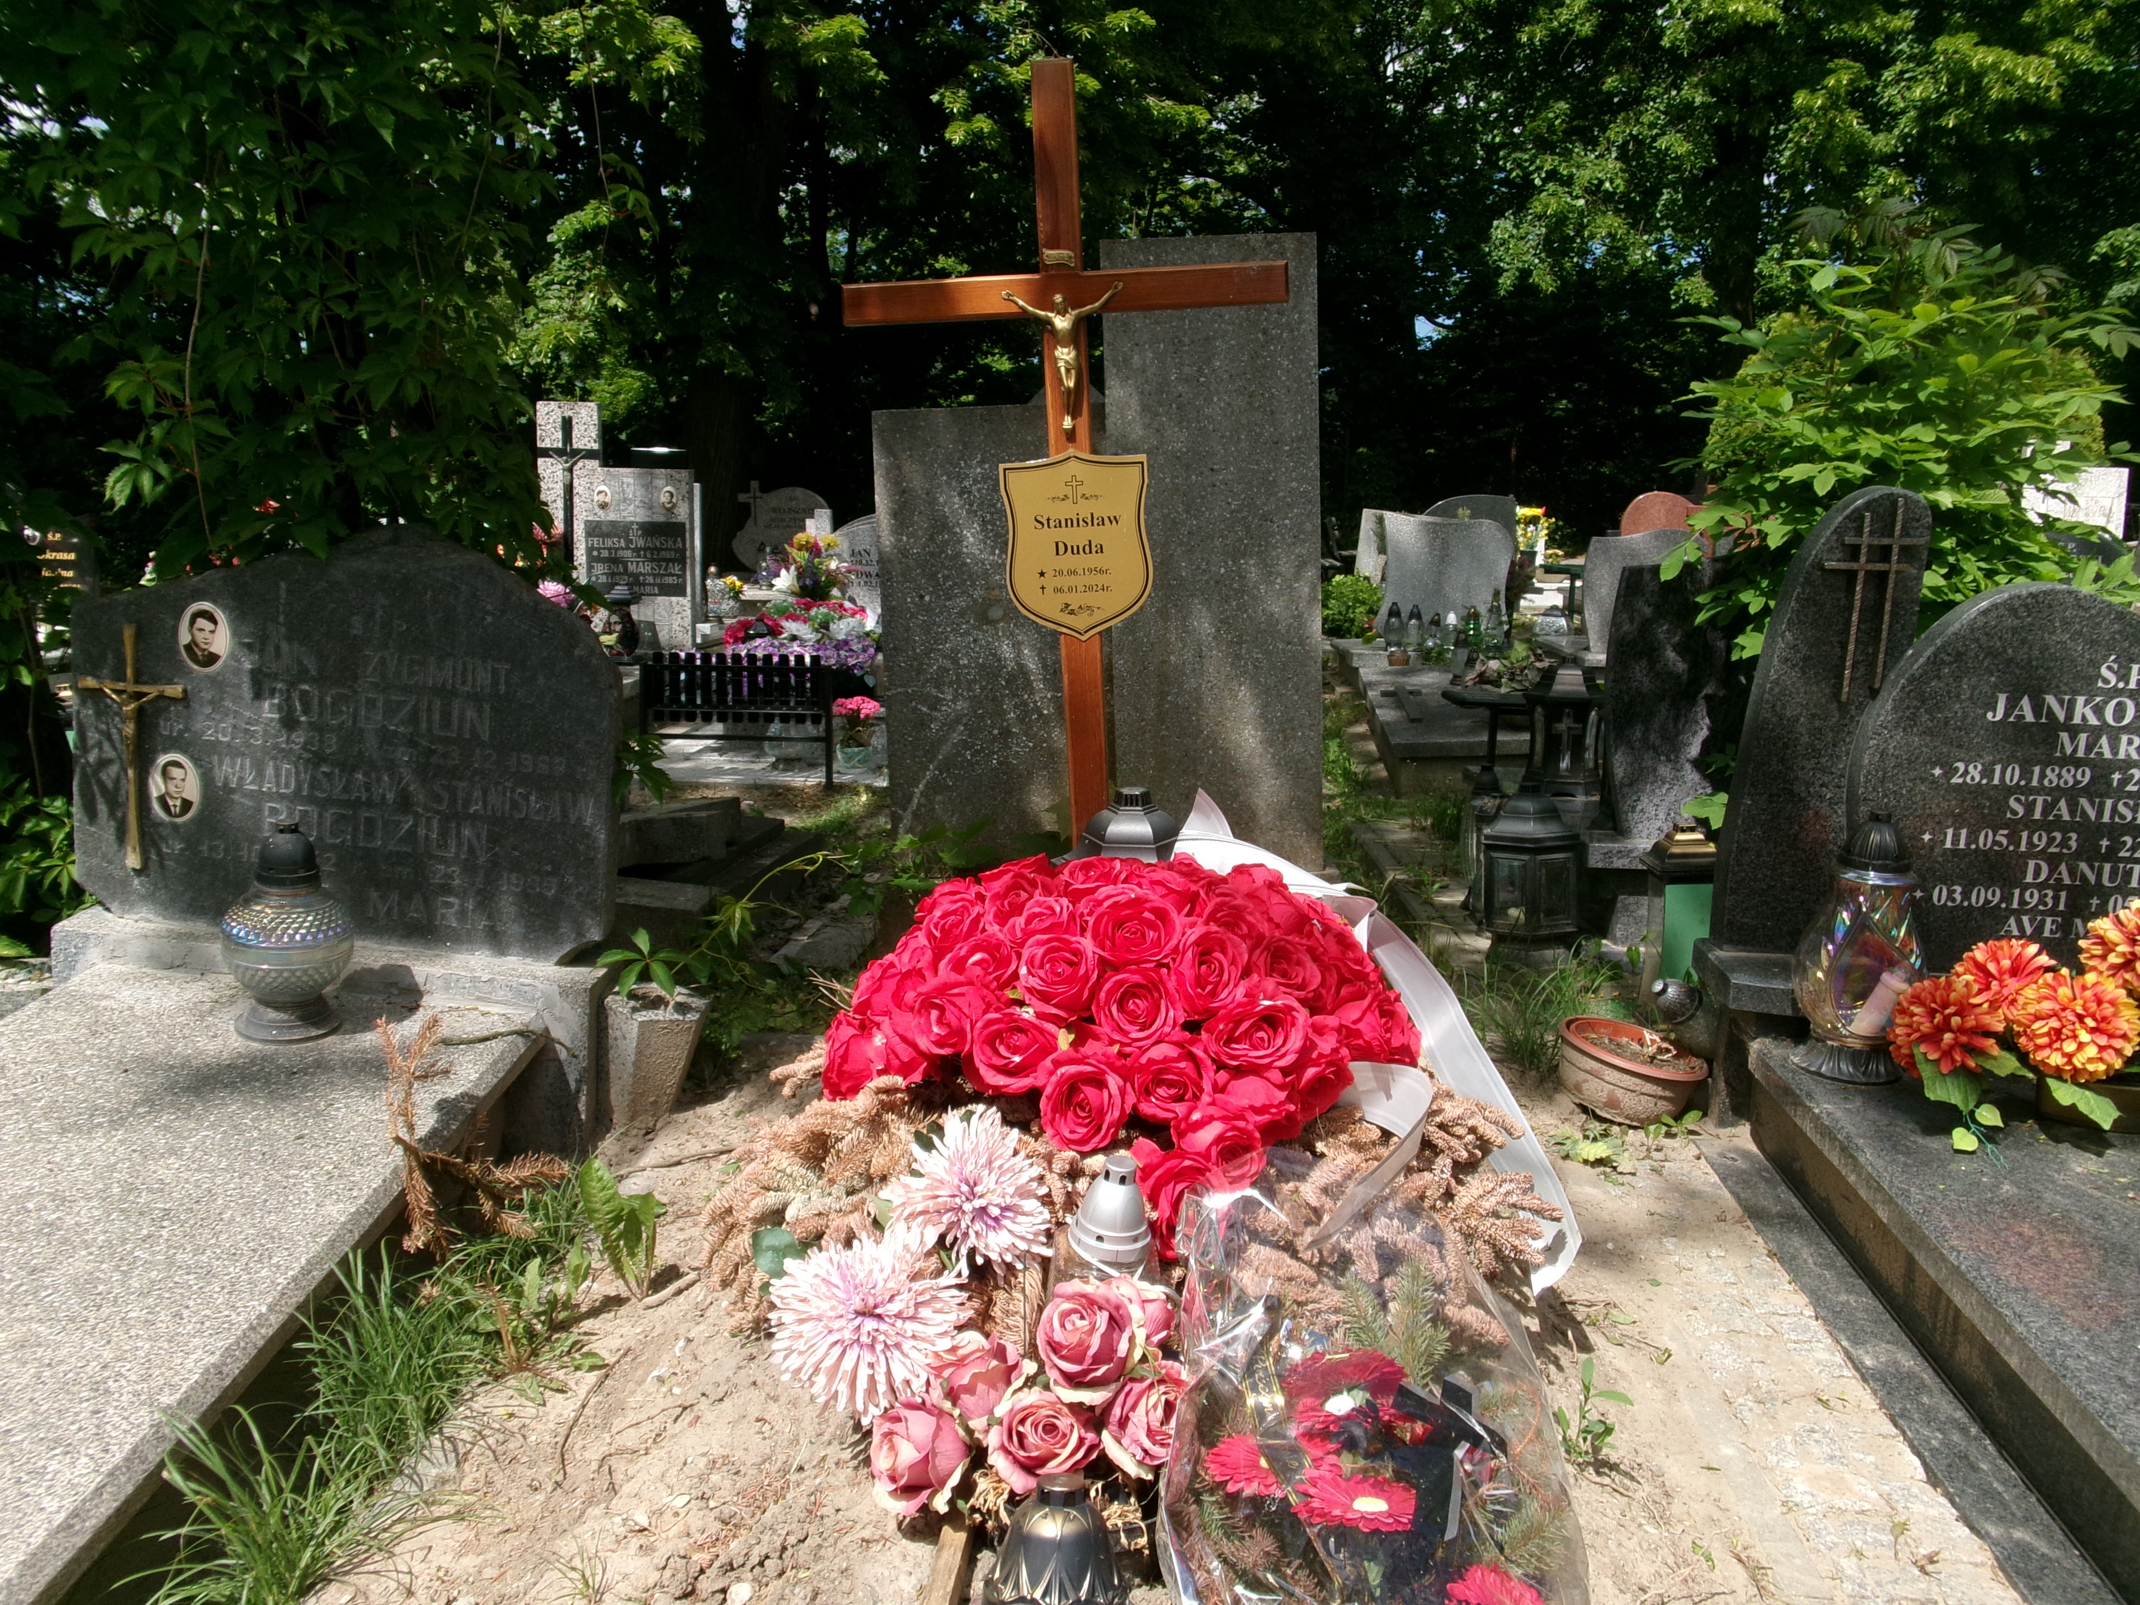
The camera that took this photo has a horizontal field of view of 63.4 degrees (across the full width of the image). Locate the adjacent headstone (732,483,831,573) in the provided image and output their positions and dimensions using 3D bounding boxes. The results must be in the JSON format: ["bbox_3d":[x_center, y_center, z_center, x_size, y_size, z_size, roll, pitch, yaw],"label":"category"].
[{"bbox_3d":[-1.699,-1.601,10.200,0.570,0.560,0.110,0,13,0],"label":"adjacent headstone"}]

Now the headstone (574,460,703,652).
[{"bbox_3d":[-1.851,-1.047,7.400,0.510,0.800,0.130,0,13,-2],"label":"headstone"}]

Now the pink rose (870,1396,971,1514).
[{"bbox_3d":[-0.142,0.617,1.640,0.090,0.100,0.090,11,-20,38],"label":"pink rose"}]

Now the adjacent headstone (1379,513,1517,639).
[{"bbox_3d":[1.633,-0.967,7.500,0.580,0.560,0.110,1,13,3],"label":"adjacent headstone"}]

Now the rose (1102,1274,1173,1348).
[{"bbox_3d":[0.065,0.515,1.740,0.080,0.080,0.070,-7,-27,-27],"label":"rose"}]

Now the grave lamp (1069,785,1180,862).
[{"bbox_3d":[0.087,0.163,2.462,0.215,0.380,0.215,0,13,0],"label":"grave lamp"}]

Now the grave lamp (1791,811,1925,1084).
[{"bbox_3d":[1.168,0.205,2.553,0.192,0.380,0.192,1,13,0],"label":"grave lamp"}]

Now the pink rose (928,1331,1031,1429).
[{"bbox_3d":[-0.090,0.572,1.710,0.090,0.080,0.090,9,57,32],"label":"pink rose"}]

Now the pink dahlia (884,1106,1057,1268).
[{"bbox_3d":[-0.108,0.414,1.850,0.168,0.168,0.080,-1,-13,-5],"label":"pink dahlia"}]

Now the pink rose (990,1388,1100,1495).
[{"bbox_3d":[-0.024,0.602,1.630,0.105,0.095,0.080,0,-27,0],"label":"pink rose"}]

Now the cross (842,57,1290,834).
[{"bbox_3d":[0.010,-0.369,2.635,0.660,1.420,0.055,-3,13,1],"label":"cross"}]

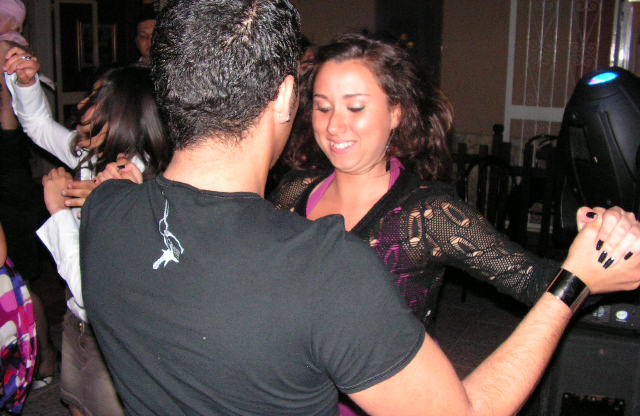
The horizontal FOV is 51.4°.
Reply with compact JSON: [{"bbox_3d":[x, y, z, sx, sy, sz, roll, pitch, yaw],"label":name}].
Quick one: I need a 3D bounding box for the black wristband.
[{"bbox_3d":[0.411,0.137,1.100,0.058,0.048,0.052,35,-10,21],"label":"black wristband"}]

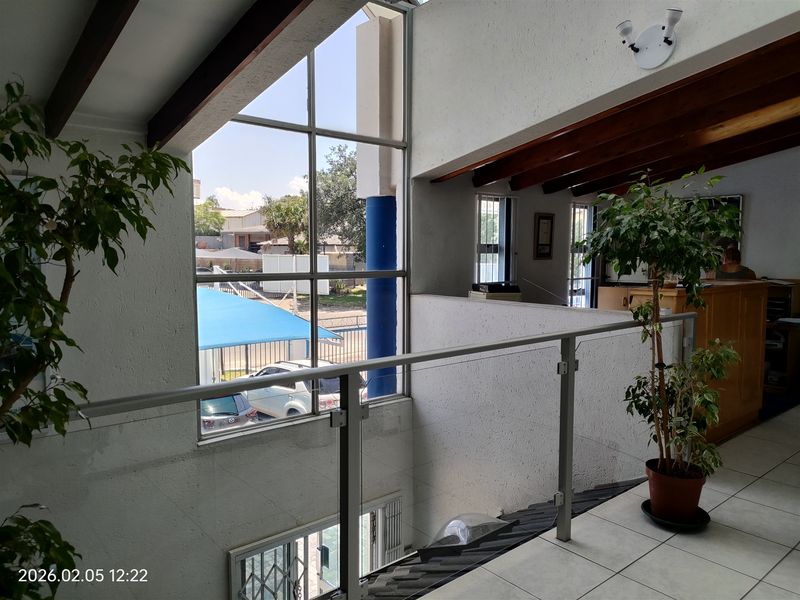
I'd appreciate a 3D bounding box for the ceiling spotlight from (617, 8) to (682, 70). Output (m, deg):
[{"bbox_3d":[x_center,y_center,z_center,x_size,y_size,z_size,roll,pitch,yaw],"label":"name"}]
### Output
[{"bbox_3d":[1.492,-1.545,3.456,0.170,0.270,0.370,-4,6,-40],"label":"ceiling spotlight"}]

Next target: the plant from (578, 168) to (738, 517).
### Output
[{"bbox_3d":[1.406,0.248,3.119,0.830,1.840,0.760,2,5,24],"label":"plant"}]

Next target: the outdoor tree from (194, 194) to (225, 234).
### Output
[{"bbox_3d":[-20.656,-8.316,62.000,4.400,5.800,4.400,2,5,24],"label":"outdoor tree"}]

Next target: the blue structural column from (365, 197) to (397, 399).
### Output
[{"bbox_3d":[-0.174,1.349,5.875,0.300,4.800,0.300,0,5,0],"label":"blue structural column"}]

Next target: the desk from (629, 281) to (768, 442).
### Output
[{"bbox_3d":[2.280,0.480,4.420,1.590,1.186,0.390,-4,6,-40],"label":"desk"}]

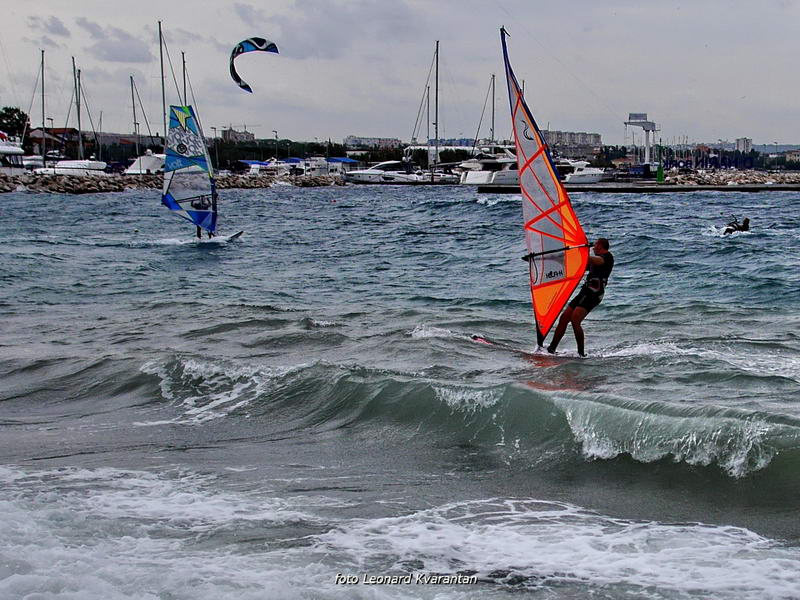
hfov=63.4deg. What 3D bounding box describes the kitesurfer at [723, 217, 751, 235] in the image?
[{"bbox_3d":[12.469,-2.766,24.000,0.980,0.620,0.600,1,12,6],"label":"kitesurfer"}]

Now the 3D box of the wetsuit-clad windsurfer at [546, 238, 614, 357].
[{"bbox_3d":[2.574,-0.057,9.300,0.780,1.660,0.600,-4,12,-16],"label":"wetsuit-clad windsurfer"}]

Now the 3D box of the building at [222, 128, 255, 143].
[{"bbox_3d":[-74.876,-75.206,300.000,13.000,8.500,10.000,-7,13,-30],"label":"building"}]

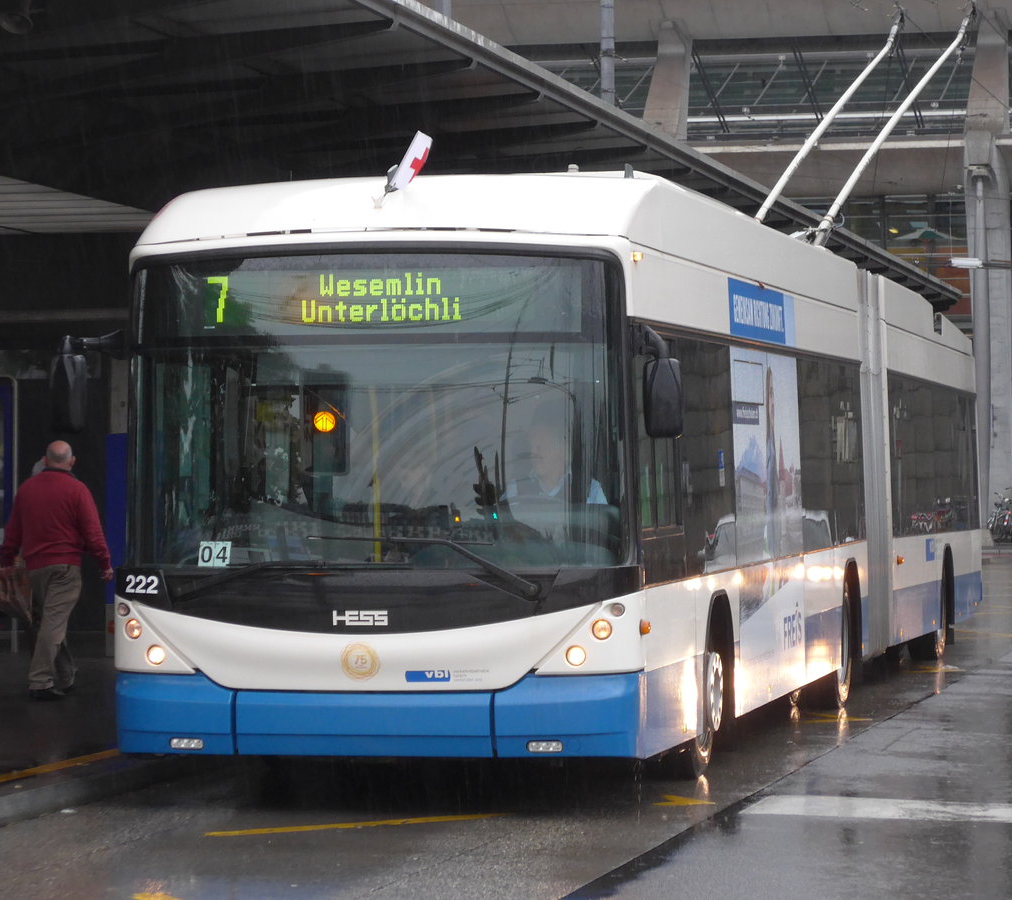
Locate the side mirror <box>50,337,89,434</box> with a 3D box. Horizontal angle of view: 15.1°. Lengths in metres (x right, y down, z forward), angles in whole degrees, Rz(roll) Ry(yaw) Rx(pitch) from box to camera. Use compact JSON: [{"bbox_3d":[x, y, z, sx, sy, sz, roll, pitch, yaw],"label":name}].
[{"bbox_3d":[-2.051,-0.303,17.920,0.155,0.440,0.120,-1,0,19],"label":"side mirror"}]

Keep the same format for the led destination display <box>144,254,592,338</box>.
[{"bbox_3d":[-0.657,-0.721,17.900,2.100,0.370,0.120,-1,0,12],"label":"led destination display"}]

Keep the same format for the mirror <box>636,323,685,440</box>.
[{"bbox_3d":[0.709,-0.314,17.450,0.210,0.520,0.180,-1,0,5],"label":"mirror"}]

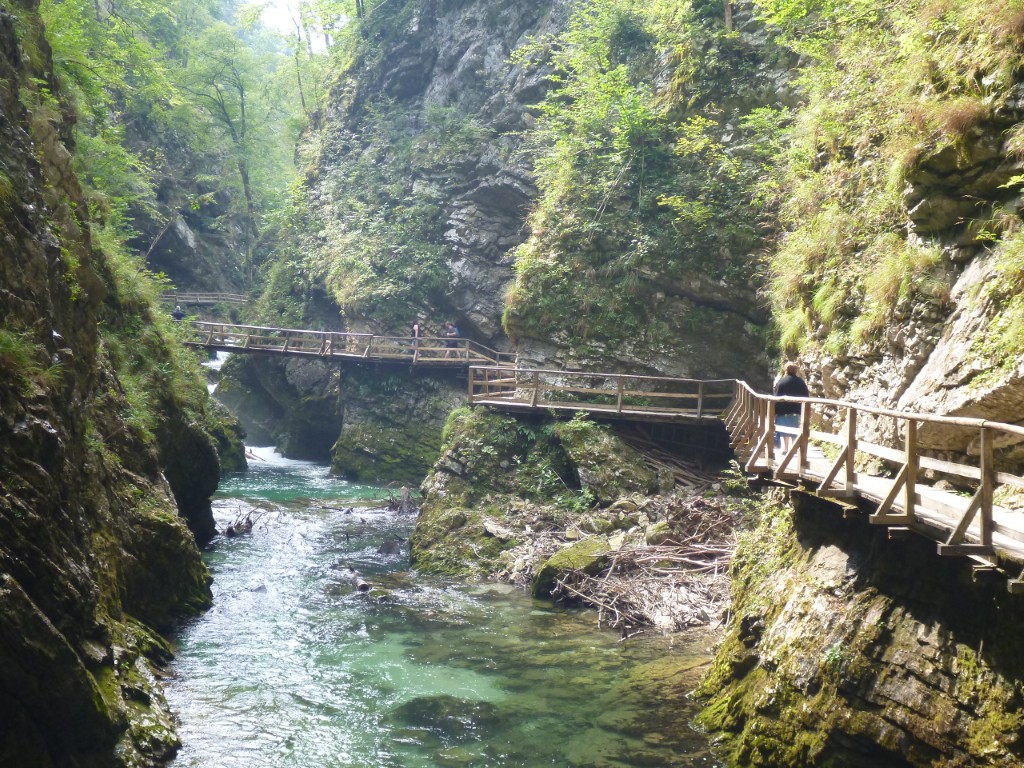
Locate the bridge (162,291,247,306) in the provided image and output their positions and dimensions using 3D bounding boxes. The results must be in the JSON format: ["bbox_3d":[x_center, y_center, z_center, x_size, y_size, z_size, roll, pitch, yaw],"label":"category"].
[{"bbox_3d":[-31.600,-9.000,135.000,8.700,1.600,1.500,1,1,0],"label":"bridge"}]

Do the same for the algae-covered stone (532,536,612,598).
[{"bbox_3d":[1.580,4.780,34.000,2.050,1.400,1.800,1,1,0],"label":"algae-covered stone"}]

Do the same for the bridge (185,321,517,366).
[{"bbox_3d":[-8.100,-1.950,64.000,16.800,2.100,1.800,1,1,10],"label":"bridge"}]

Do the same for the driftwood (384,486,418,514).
[{"bbox_3d":[-3.950,4.100,46.300,1.200,1.050,1.000,1,1,0],"label":"driftwood"}]

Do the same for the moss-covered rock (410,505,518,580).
[{"bbox_3d":[-1.350,4.480,37.300,2.950,1.800,2.300,1,1,0],"label":"moss-covered rock"}]

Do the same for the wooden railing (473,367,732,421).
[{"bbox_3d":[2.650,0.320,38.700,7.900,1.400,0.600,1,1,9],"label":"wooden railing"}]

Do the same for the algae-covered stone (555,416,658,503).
[{"bbox_3d":[2.750,2.200,38.100,2.850,2.400,2.100,1,1,0],"label":"algae-covered stone"}]

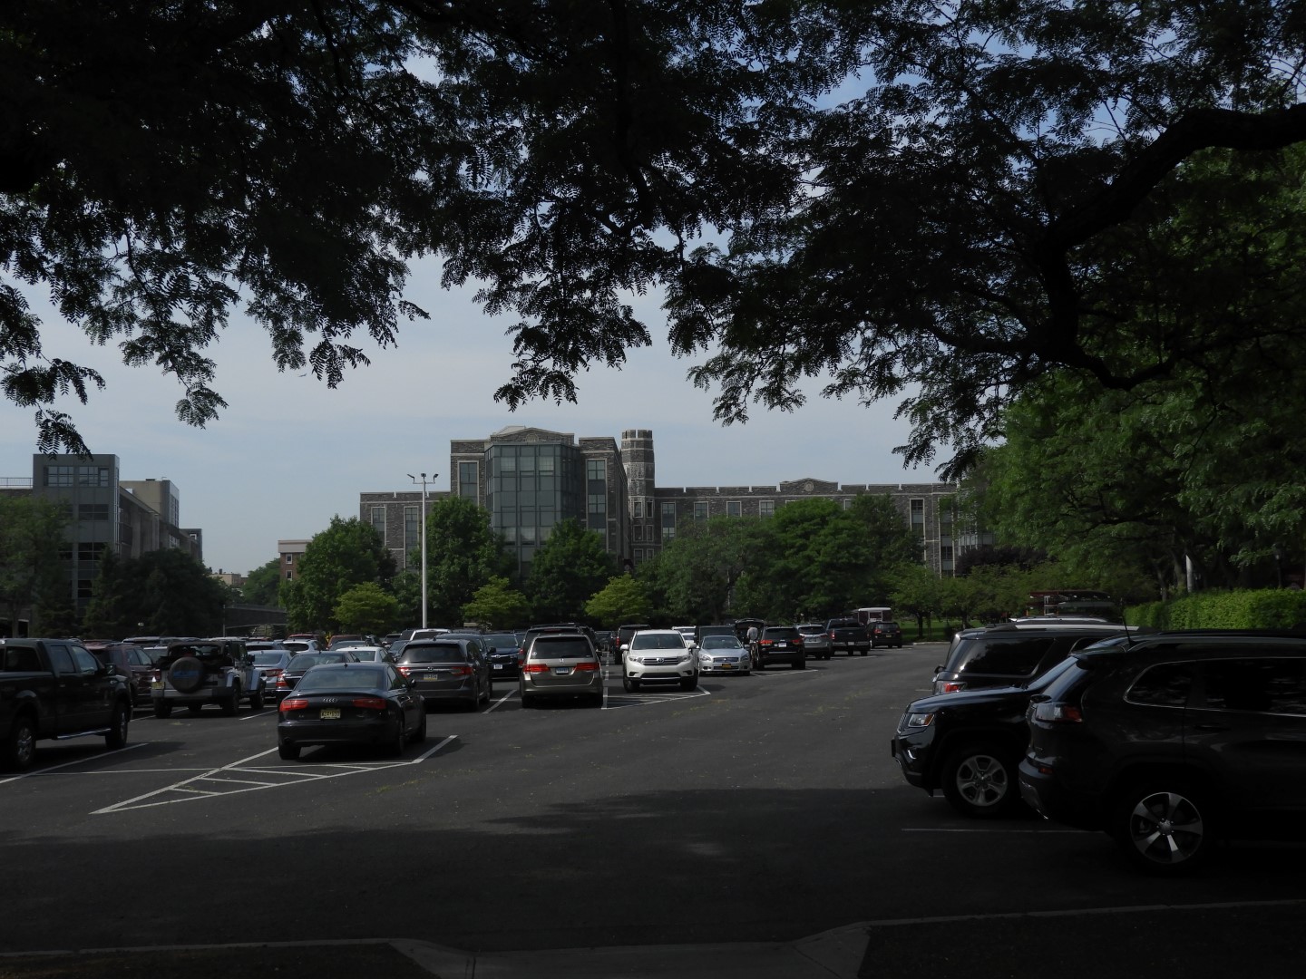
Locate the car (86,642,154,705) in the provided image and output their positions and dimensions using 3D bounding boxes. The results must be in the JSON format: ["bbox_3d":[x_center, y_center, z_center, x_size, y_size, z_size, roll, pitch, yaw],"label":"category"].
[{"bbox_3d":[-14.764,5.036,41.568,1.950,1.740,4.850,-1,-4,-2],"label":"car"}]

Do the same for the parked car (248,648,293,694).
[{"bbox_3d":[-10.612,5.124,41.757,1.840,1.460,4.850,-1,-4,-2],"label":"parked car"}]

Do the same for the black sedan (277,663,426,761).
[{"bbox_3d":[-4.872,3.534,24.757,1.880,1.455,4.920,-1,-4,-2],"label":"black sedan"}]

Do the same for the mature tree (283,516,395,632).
[{"bbox_3d":[-25.196,7.381,121.000,8.500,10.552,8.200,0,-5,-1],"label":"mature tree"}]

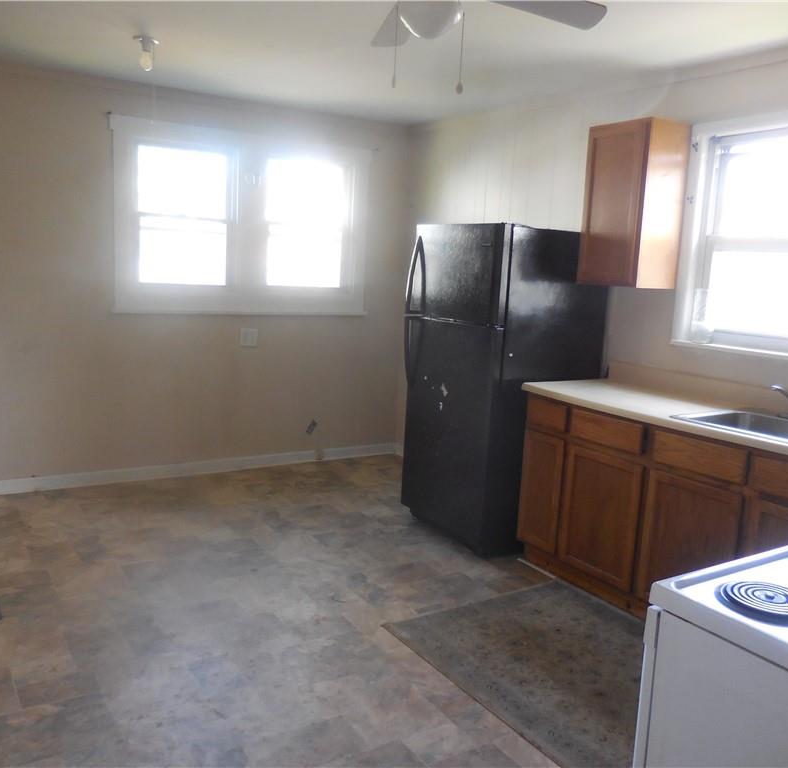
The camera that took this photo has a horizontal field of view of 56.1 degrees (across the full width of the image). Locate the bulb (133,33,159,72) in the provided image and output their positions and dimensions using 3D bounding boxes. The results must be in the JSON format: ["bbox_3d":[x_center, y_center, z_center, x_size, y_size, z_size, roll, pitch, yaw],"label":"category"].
[{"bbox_3d":[-1.197,-1.590,3.564,0.115,0.155,0.115,-3,10,-31],"label":"bulb"}]

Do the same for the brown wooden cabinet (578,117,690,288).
[{"bbox_3d":[1.173,-0.870,3.657,0.300,0.770,0.378,-3,10,-31],"label":"brown wooden cabinet"}]

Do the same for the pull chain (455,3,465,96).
[{"bbox_3d":[0.204,-1.000,2.219,0.020,0.250,0.020,-3,10,-31],"label":"pull chain"}]

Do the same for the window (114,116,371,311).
[{"bbox_3d":[-0.977,-1.081,5.080,1.810,1.205,0.100,-3,10,-31],"label":"window"}]

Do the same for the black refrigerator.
[{"bbox_3d":[0.584,-0.005,4.181,0.750,1.695,0.855,-2,10,-28],"label":"black refrigerator"}]

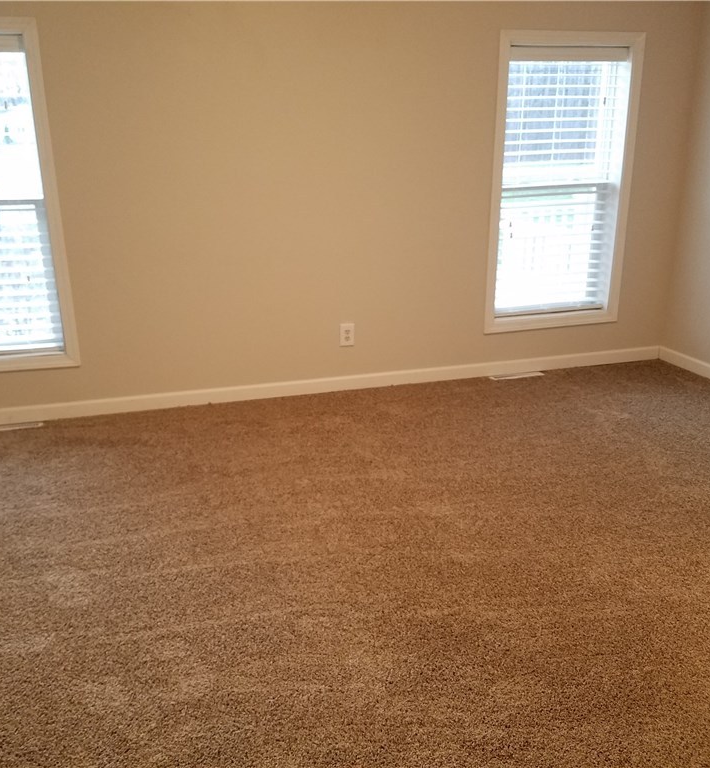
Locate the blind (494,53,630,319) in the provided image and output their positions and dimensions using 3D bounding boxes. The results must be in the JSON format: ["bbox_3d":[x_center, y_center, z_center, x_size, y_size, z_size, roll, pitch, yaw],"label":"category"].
[{"bbox_3d":[1.129,-1.097,4.283,0.705,1.420,0.055,-6,19,-15],"label":"blind"}]

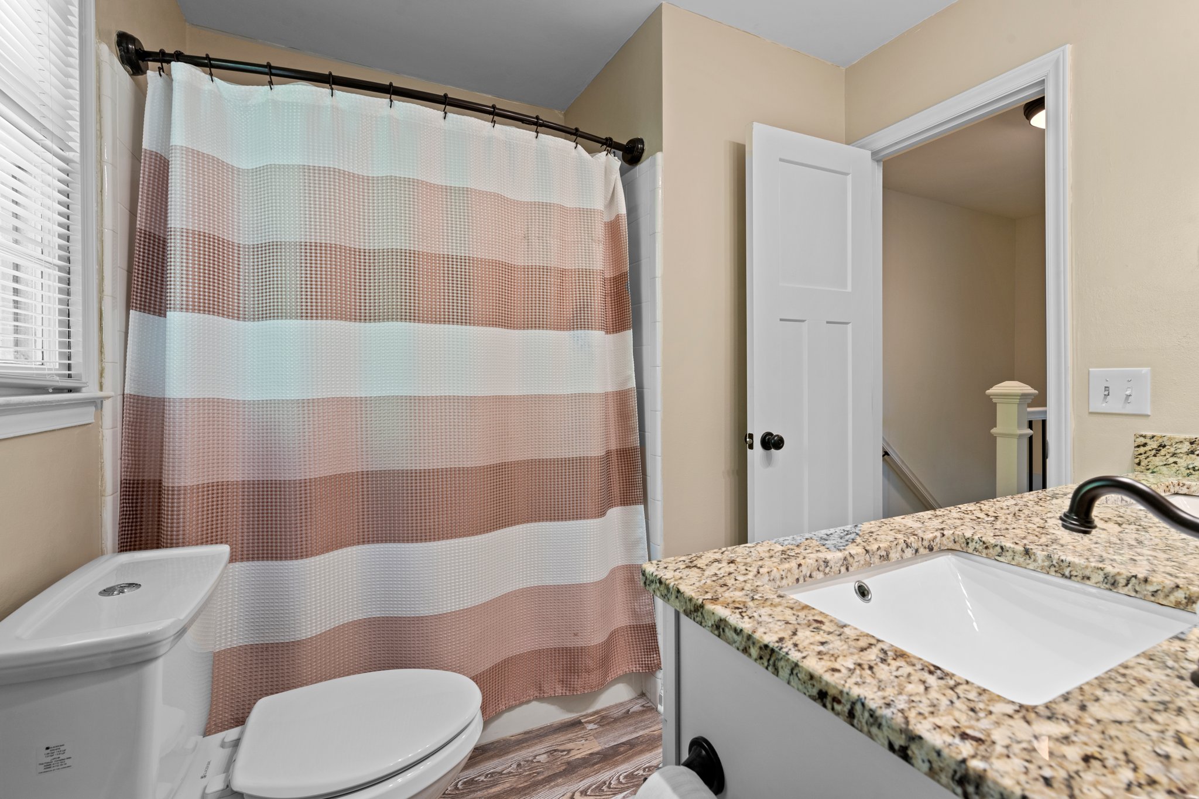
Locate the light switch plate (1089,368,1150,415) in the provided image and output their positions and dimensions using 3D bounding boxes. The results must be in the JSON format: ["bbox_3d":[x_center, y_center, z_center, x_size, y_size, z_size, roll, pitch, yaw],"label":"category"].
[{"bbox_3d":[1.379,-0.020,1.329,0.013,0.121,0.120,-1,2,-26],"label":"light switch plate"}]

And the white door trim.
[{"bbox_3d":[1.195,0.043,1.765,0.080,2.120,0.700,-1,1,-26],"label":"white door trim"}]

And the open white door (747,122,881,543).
[{"bbox_3d":[0.805,0.057,1.905,0.580,2.060,0.038,-1,1,-22],"label":"open white door"}]

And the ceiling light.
[{"bbox_3d":[2.146,-1.317,2.255,0.340,0.120,0.340,-1,2,-26],"label":"ceiling light"}]

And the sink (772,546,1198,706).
[{"bbox_3d":[0.504,0.361,0.685,0.475,0.160,0.345,-1,2,-26],"label":"sink"}]

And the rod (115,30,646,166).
[{"bbox_3d":[-0.515,-0.901,1.550,1.475,0.100,0.130,-3,3,-26],"label":"rod"}]

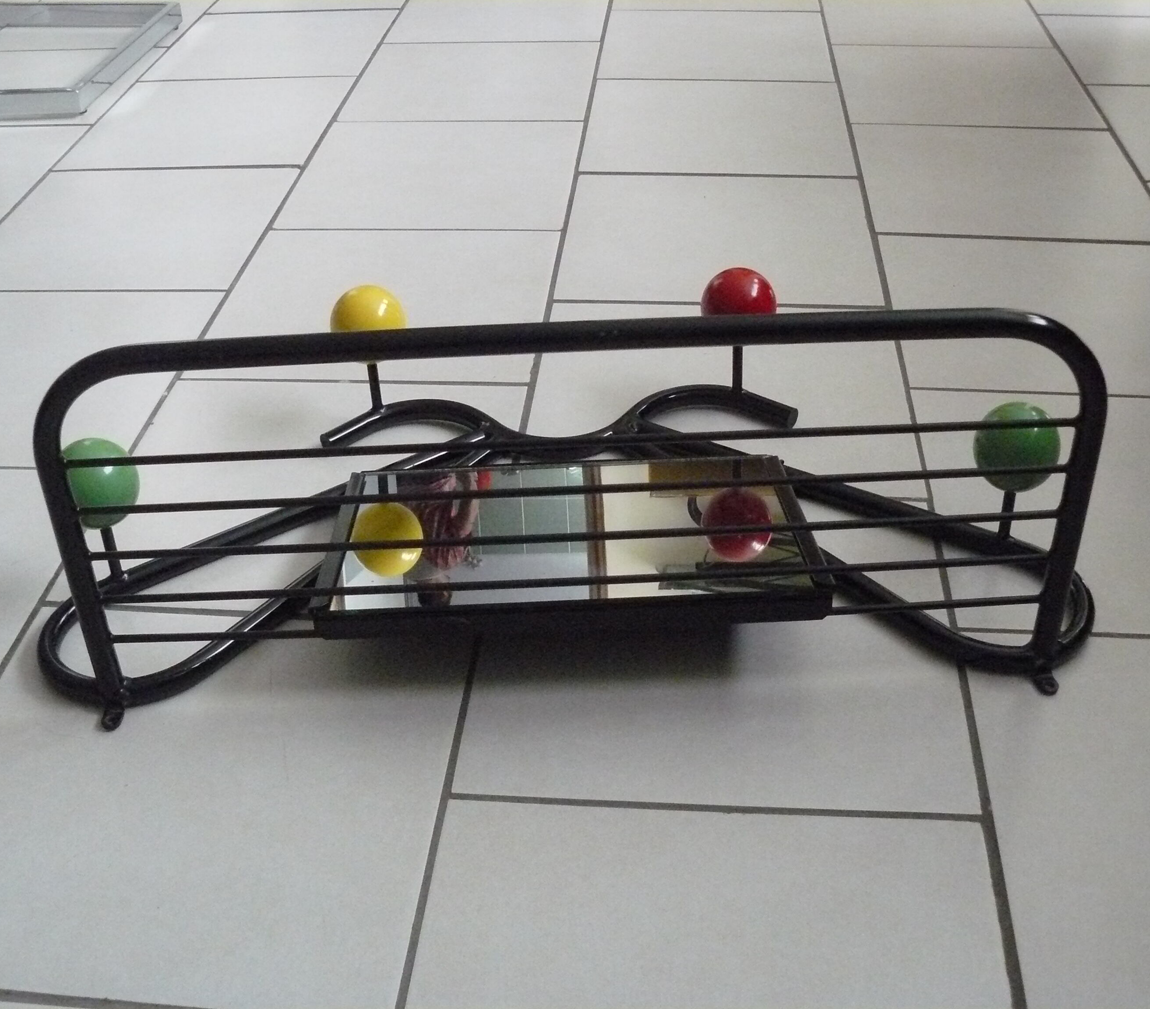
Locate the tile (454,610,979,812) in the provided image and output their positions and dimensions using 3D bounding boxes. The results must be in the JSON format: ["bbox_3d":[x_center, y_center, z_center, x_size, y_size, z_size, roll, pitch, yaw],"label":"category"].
[{"bbox_3d":[0.097,0.089,0.951,0.310,0.010,0.310,1,36,5],"label":"tile"}]

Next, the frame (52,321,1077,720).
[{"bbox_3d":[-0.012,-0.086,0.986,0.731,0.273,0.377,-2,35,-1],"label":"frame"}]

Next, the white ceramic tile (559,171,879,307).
[{"bbox_3d":[0.149,-0.278,1.464,0.310,0.010,0.310,1,36,5],"label":"white ceramic tile"}]

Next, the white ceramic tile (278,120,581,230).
[{"bbox_3d":[-0.160,-0.391,1.665,0.320,0.010,0.320,2,36,5],"label":"white ceramic tile"}]

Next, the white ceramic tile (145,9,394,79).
[{"bbox_3d":[-0.444,-0.686,2.092,0.320,0.010,0.320,2,36,5],"label":"white ceramic tile"}]

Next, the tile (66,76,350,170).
[{"bbox_3d":[-0.469,-0.498,1.829,0.320,0.010,0.320,2,36,5],"label":"tile"}]

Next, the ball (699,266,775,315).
[{"bbox_3d":[0.133,-0.161,1.132,0.062,0.062,0.062,1,36,5],"label":"ball"}]

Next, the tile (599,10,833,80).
[{"bbox_3d":[0.198,-0.645,1.979,0.310,0.010,0.310,1,36,5],"label":"tile"}]

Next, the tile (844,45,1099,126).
[{"bbox_3d":[0.514,-0.560,1.876,0.320,0.010,0.320,2,36,5],"label":"tile"}]

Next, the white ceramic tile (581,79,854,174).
[{"bbox_3d":[0.173,-0.462,1.722,0.310,0.010,0.310,1,36,5],"label":"white ceramic tile"}]

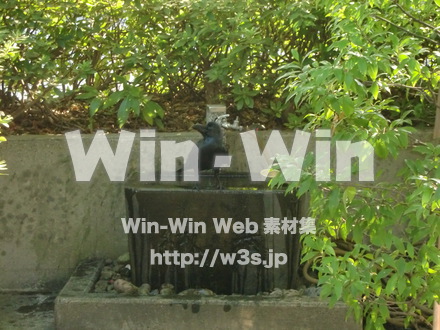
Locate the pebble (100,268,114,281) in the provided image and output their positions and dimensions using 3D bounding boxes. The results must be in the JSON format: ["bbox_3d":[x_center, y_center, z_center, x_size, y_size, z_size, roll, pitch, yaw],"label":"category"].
[{"bbox_3d":[-0.610,0.594,7.720,0.074,0.056,0.068,0,4,0],"label":"pebble"}]

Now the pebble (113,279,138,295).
[{"bbox_3d":[-0.487,0.626,7.340,0.130,0.075,0.085,0,4,0],"label":"pebble"}]

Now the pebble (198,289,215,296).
[{"bbox_3d":[-0.069,0.658,7.320,0.080,0.046,0.065,0,4,0],"label":"pebble"}]

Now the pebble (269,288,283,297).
[{"bbox_3d":[0.285,0.658,7.320,0.073,0.046,0.062,0,4,0],"label":"pebble"}]

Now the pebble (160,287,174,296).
[{"bbox_3d":[-0.270,0.650,7.320,0.072,0.050,0.062,0,4,0],"label":"pebble"}]

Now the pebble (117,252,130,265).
[{"bbox_3d":[-0.563,0.545,8.300,0.085,0.062,0.072,0,4,0],"label":"pebble"}]

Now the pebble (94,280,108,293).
[{"bbox_3d":[-0.613,0.628,7.360,0.070,0.056,0.066,0,4,0],"label":"pebble"}]

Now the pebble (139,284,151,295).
[{"bbox_3d":[-0.389,0.642,7.330,0.063,0.055,0.060,0,4,0],"label":"pebble"}]

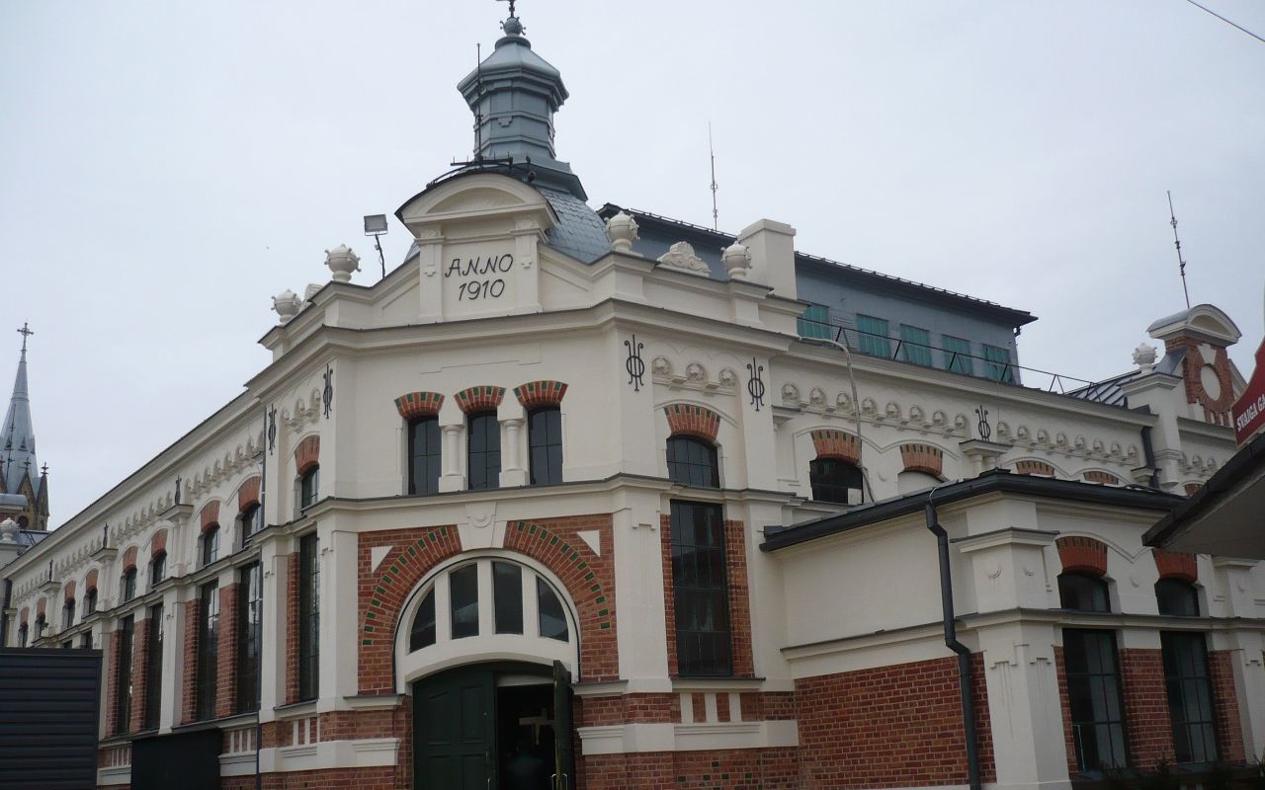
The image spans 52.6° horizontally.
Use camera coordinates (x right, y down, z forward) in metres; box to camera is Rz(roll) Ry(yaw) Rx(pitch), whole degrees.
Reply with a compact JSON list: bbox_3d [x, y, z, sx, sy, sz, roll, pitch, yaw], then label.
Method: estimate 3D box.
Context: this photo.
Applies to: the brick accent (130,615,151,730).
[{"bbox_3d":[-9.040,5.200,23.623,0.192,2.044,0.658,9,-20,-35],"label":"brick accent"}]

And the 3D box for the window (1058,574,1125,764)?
[{"bbox_3d":[5.430,3.236,15.181,1.140,2.280,0.160,9,-20,-35],"label":"window"}]

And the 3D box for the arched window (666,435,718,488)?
[{"bbox_3d":[0.778,0.876,17.241,0.950,0.780,0.160,9,-20,-35],"label":"arched window"}]

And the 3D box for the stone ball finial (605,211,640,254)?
[{"bbox_3d":[-0.142,-2.230,17.761,0.486,0.729,0.486,-3,-17,-1],"label":"stone ball finial"}]

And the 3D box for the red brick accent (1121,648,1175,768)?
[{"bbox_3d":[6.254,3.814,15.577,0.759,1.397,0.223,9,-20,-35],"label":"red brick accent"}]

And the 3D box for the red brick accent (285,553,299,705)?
[{"bbox_3d":[-4.670,3.235,17.701,0.140,2.070,0.330,9,-20,-35],"label":"red brick accent"}]

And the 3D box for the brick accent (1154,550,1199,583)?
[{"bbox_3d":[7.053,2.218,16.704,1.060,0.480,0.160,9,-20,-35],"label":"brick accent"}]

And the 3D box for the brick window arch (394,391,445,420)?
[{"bbox_3d":[-2.785,0.143,16.895,0.669,0.340,0.160,-5,-16,8],"label":"brick window arch"}]

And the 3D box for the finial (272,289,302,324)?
[{"bbox_3d":[-5.384,-1.296,19.954,0.510,0.720,0.510,9,-20,-35],"label":"finial"}]

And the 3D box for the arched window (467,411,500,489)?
[{"bbox_3d":[-1.953,0.747,16.888,0.500,1.120,0.150,-5,-16,8],"label":"arched window"}]

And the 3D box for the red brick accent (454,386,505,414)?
[{"bbox_3d":[-2.007,0.084,17.184,0.719,0.334,0.304,-5,-17,8],"label":"red brick accent"}]

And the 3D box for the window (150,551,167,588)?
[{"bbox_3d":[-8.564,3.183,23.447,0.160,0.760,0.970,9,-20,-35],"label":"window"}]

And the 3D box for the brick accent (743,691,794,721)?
[{"bbox_3d":[1.790,4.139,16.958,0.810,0.369,0.223,9,-20,-35],"label":"brick accent"}]

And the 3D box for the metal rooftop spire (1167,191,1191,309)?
[{"bbox_3d":[12.049,-3.216,28.256,0.140,2.927,0.140,10,-21,-38],"label":"metal rooftop spire"}]

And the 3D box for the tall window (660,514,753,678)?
[{"bbox_3d":[0.873,2.574,16.279,1.387,2.017,0.250,9,-20,-35],"label":"tall window"}]

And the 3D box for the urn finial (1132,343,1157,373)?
[{"bbox_3d":[9.966,-0.685,24.832,0.476,0.739,0.476,9,-20,-35],"label":"urn finial"}]

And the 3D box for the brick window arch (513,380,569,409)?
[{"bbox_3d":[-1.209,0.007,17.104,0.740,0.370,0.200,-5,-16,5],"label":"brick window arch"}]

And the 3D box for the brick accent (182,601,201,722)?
[{"bbox_3d":[-7.316,4.428,21.260,0.130,2.040,0.460,9,-20,-35],"label":"brick accent"}]

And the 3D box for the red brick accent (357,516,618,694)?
[{"bbox_3d":[-1.833,2.631,16.032,3.307,2.040,0.200,-5,-16,8],"label":"red brick accent"}]

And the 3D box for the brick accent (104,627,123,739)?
[{"bbox_3d":[-10.340,5.775,25.645,0.180,2.080,0.560,8,-20,-34],"label":"brick accent"}]

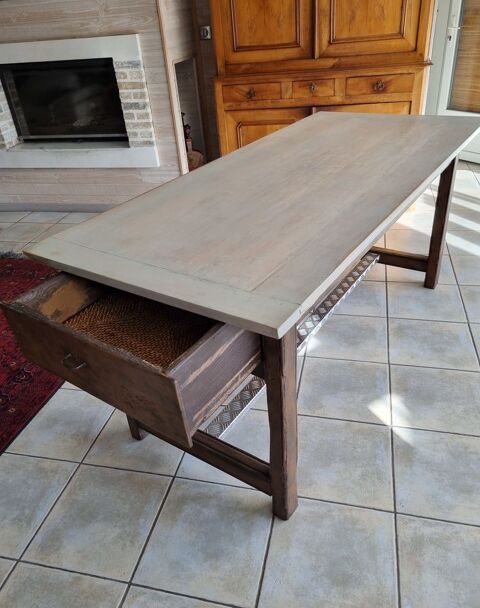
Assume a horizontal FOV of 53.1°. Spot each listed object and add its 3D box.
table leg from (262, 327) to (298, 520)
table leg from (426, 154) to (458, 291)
[{"bbox_3d":[0.108,0.291,1.227,0.050,0.750,0.064,16,38,31],"label":"table leg"},{"bbox_3d":[0.940,-0.411,2.235,0.050,0.750,0.064,16,38,31],"label":"table leg"}]

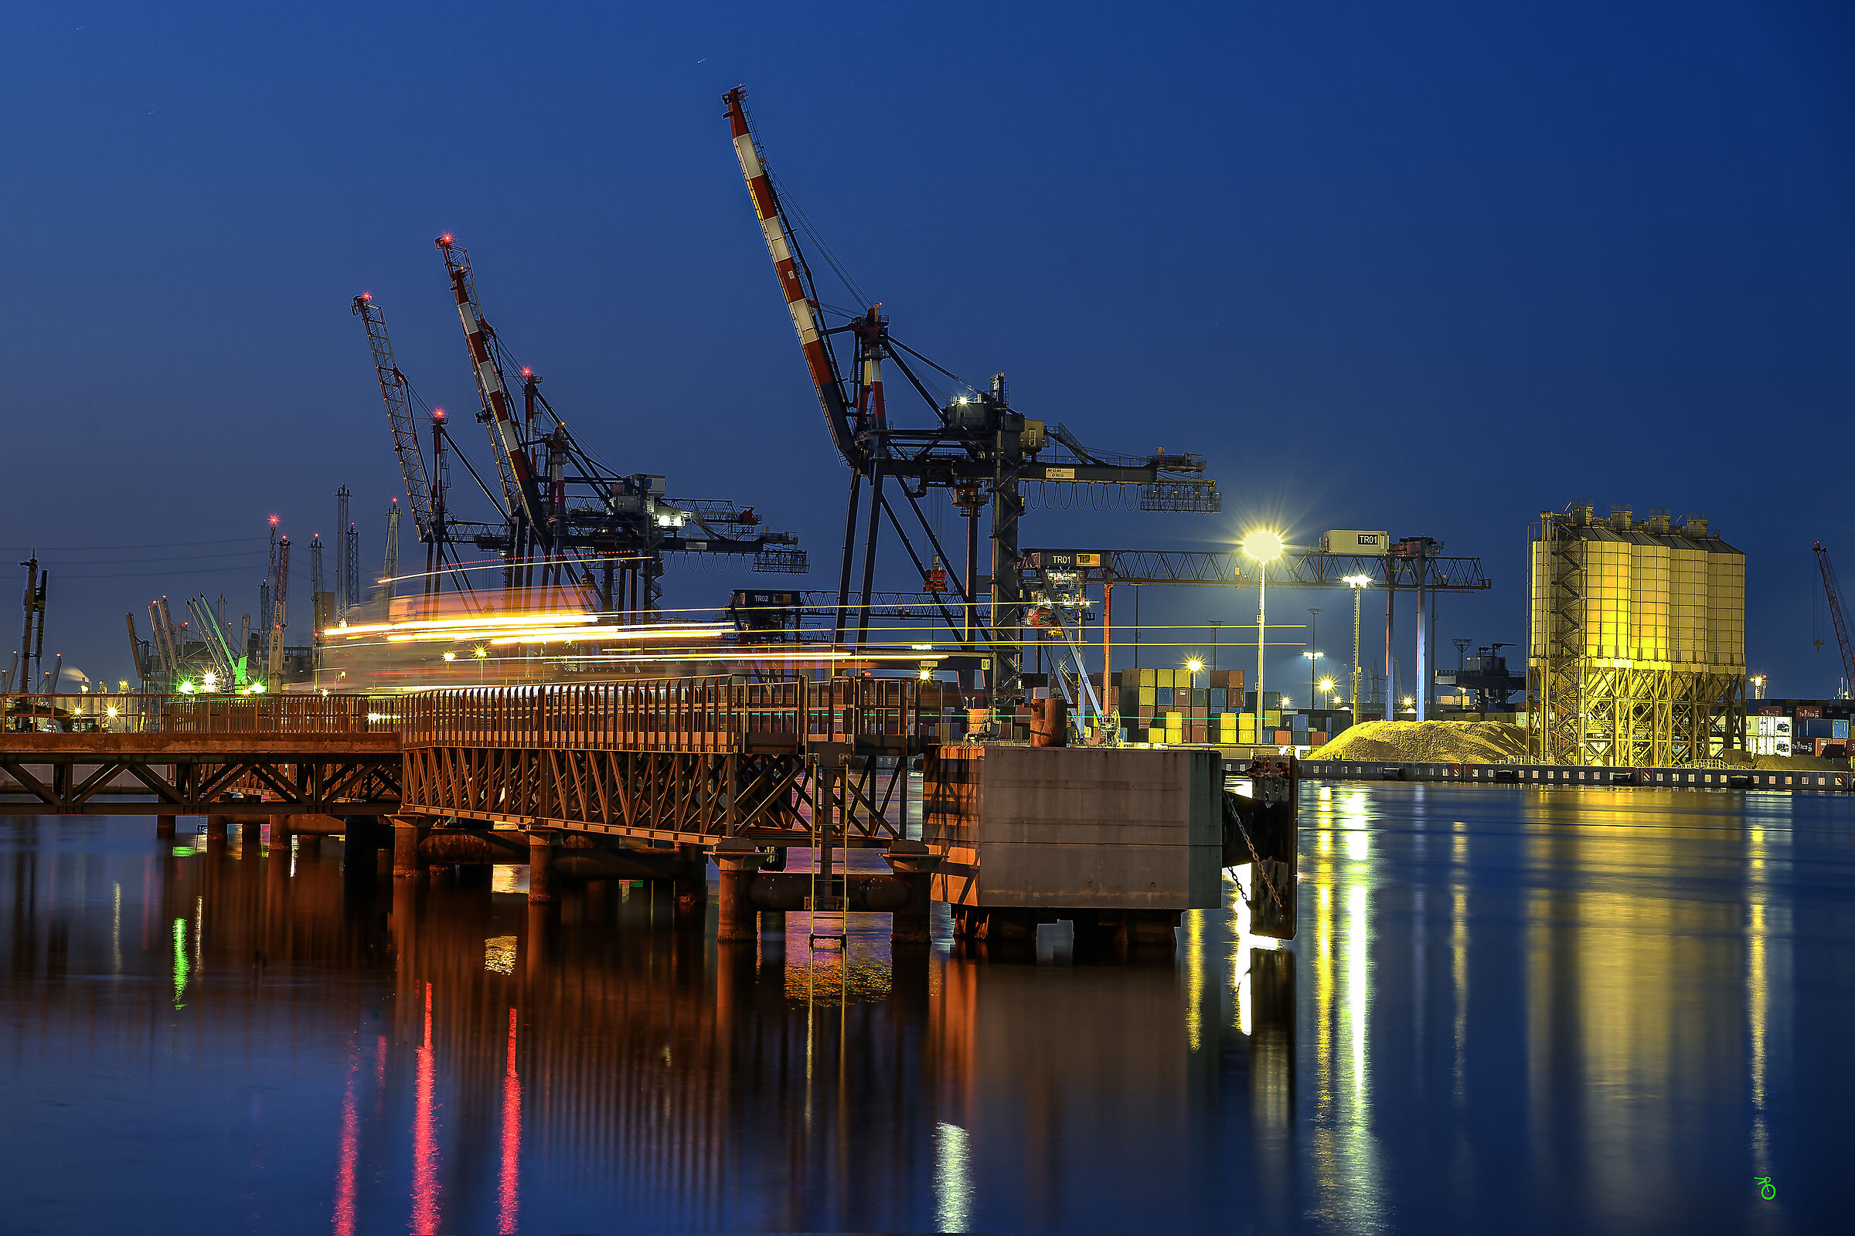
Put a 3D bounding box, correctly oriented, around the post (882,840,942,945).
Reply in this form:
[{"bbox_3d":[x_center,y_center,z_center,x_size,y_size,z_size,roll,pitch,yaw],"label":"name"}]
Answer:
[{"bbox_3d":[-0.234,4.455,85.000,0.850,1.660,0.800,1,-1,-14],"label":"post"}]

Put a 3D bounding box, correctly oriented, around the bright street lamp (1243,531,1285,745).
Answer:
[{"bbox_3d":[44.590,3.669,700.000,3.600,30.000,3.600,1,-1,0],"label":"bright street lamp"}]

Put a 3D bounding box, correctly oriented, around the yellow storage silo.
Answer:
[{"bbox_3d":[96.134,2.866,711.203,13.500,35.000,56.000,0,-2,30],"label":"yellow storage silo"}]

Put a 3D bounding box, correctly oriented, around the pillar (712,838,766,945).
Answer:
[{"bbox_3d":[-3.034,4.384,84.300,0.820,1.640,0.780,1,-1,-14],"label":"pillar"}]

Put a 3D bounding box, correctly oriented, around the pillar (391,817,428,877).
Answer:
[{"bbox_3d":[-11.948,5.266,121.200,0.760,1.430,0.740,1,-1,-14],"label":"pillar"}]

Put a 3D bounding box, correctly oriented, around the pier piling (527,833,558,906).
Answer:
[{"bbox_3d":[-7.526,4.892,102.800,0.640,1.440,0.640,1,-1,-14],"label":"pier piling"}]

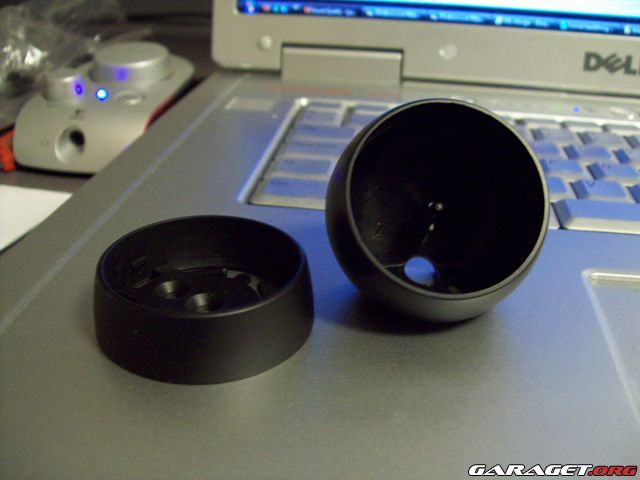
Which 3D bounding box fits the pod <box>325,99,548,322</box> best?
[{"bbox_3d":[0.027,-0.006,0.160,0.051,0.051,0.037,2,-10,-2],"label":"pod"}]

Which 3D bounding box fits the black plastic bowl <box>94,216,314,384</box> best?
[{"bbox_3d":[-0.027,0.011,0.155,0.051,0.015,0.051,2,28,-1],"label":"black plastic bowl"}]

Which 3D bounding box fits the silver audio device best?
[{"bbox_3d":[-0.109,-0.075,0.350,0.060,0.037,0.124,7,29,7],"label":"silver audio device"}]

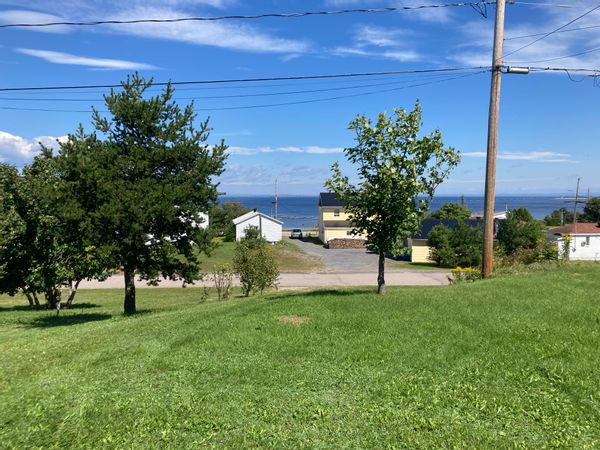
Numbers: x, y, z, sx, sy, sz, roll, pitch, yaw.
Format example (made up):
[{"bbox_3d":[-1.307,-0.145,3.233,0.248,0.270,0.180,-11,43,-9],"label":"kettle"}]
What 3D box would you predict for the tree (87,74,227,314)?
[{"bbox_3d":[-4.731,-0.997,16.000,4.600,7.880,4.500,0,3,0],"label":"tree"}]

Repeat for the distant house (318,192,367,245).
[{"bbox_3d":[7.400,-1.240,73.056,8.500,7.150,9.000,0,3,-4],"label":"distant house"}]

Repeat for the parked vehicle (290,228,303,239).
[{"bbox_3d":[-0.430,1.247,79.215,1.780,1.550,4.400,0,3,0],"label":"parked vehicle"}]

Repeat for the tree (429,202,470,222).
[{"bbox_3d":[20.600,-0.194,66.106,5.600,5.800,5.400,0,3,0],"label":"tree"}]

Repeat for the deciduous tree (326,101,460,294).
[{"bbox_3d":[2.986,-0.862,15.500,4.200,6.150,4.000,0,3,0],"label":"deciduous tree"}]

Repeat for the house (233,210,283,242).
[{"bbox_3d":[-6.200,0.187,70.637,6.600,3.900,8.000,0,3,-7],"label":"house"}]

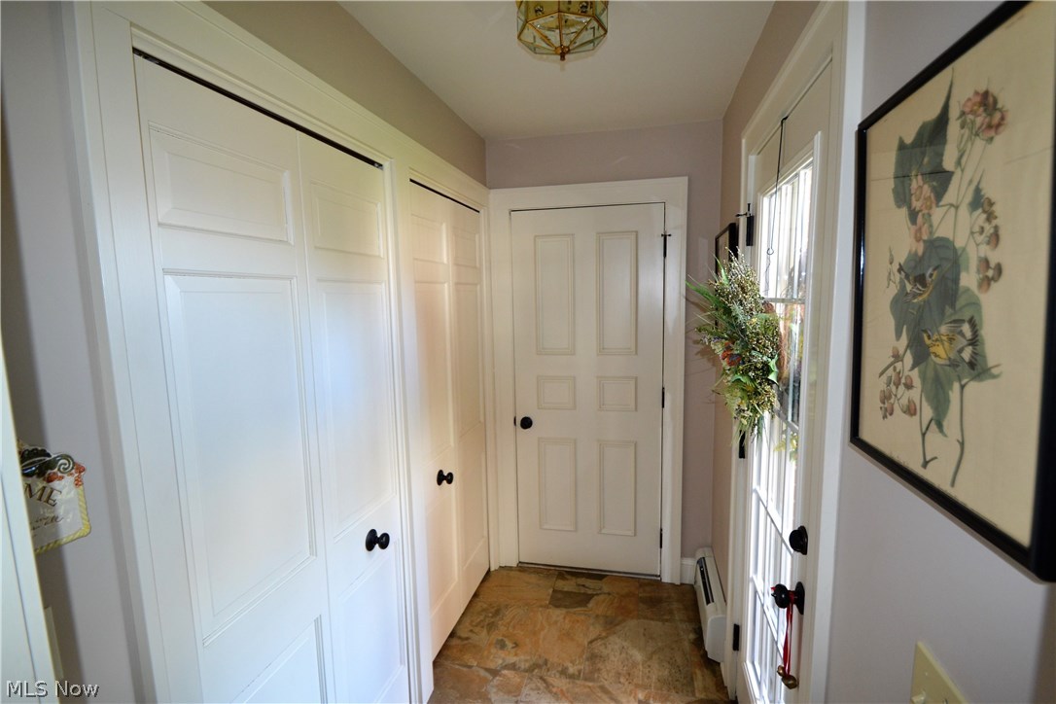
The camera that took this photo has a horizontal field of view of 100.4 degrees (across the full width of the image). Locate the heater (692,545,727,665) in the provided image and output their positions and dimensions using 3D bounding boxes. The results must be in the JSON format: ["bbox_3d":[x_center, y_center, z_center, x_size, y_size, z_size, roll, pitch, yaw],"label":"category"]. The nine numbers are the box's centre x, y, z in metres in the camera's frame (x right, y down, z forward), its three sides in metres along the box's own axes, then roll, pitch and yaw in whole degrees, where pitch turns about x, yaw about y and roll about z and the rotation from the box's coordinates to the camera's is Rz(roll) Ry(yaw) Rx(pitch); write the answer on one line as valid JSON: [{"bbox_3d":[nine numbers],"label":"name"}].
[{"bbox_3d":[0.885,1.195,2.140,0.077,0.225,0.500,1,8,14],"label":"heater"}]

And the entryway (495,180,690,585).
[{"bbox_3d":[0.312,0.206,2.423,1.035,2.175,0.100,1,8,14],"label":"entryway"}]

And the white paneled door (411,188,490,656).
[{"bbox_3d":[-0.344,0.316,2.114,0.040,2.010,0.745,1,8,14],"label":"white paneled door"}]

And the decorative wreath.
[{"bbox_3d":[0.645,-0.021,1.369,0.200,0.550,0.430,1,8,14],"label":"decorative wreath"}]

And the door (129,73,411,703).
[{"bbox_3d":[-0.570,0.440,1.231,0.040,2.010,0.755,1,8,14],"label":"door"}]

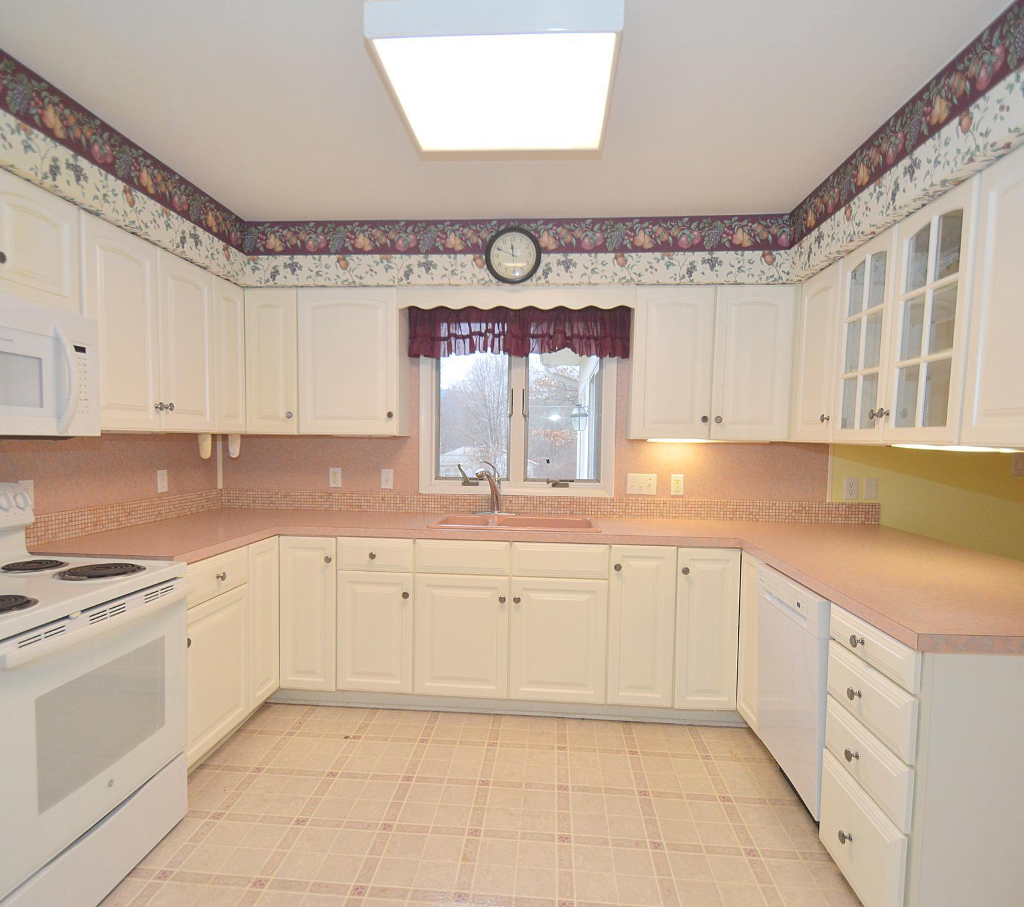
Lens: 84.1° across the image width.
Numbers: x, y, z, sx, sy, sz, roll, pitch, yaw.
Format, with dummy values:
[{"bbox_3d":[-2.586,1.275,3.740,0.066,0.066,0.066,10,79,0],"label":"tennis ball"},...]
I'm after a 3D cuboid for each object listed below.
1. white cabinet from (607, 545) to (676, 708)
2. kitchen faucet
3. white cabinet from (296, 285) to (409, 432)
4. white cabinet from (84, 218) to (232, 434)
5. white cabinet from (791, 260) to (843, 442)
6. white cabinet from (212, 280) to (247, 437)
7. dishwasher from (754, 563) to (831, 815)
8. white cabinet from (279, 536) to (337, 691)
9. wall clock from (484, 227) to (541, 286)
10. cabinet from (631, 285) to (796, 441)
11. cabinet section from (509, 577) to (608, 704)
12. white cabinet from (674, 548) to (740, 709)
[{"bbox_3d":[0.632,0.798,2.928,0.291,0.751,0.560,1,2,4],"label":"white cabinet"},{"bbox_3d":[-0.125,0.186,3.104,0.220,0.291,0.230,2,2,26],"label":"kitchen faucet"},{"bbox_3d":[-0.853,-0.489,3.124,0.532,0.771,0.300,1,2,4],"label":"white cabinet"},{"bbox_3d":[-1.617,-0.478,2.406,0.300,0.771,0.805,1,2,4],"label":"white cabinet"},{"bbox_3d":[1.540,-0.431,2.576,0.325,0.761,0.411,1,2,4],"label":"white cabinet"},{"bbox_3d":[-1.580,-0.485,2.862,0.325,0.761,0.277,1,2,4],"label":"white cabinet"},{"bbox_3d":[1.290,0.855,2.062,0.600,0.790,0.585,1,2,4],"label":"dishwasher"},{"bbox_3d":[-0.976,0.769,3.043,0.288,0.751,0.560,1,2,4],"label":"white cabinet"},{"bbox_3d":[0.007,-0.995,2.848,0.282,0.282,0.045,1,2,4],"label":"wall clock"},{"bbox_3d":[1.019,-0.455,2.991,0.770,0.771,0.300,1,2,4],"label":"cabinet"},{"bbox_3d":[0.239,0.869,2.956,0.467,0.588,0.570,1,2,4],"label":"cabinet section"},{"bbox_3d":[0.921,0.802,2.906,0.292,0.741,0.570,1,2,4],"label":"white cabinet"}]

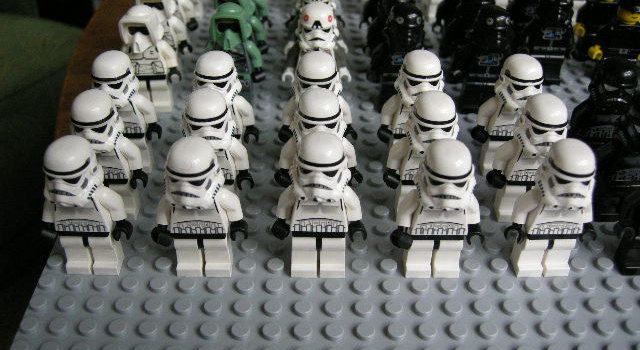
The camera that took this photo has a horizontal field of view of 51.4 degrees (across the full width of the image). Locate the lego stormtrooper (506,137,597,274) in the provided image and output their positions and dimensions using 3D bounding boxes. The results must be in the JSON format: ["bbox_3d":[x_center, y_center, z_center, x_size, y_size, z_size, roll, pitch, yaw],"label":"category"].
[{"bbox_3d":[0.063,0.010,0.179,0.025,0.043,0.015,0,36,-1],"label":"lego stormtrooper"}]

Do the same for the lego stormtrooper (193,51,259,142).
[{"bbox_3d":[-0.033,-0.020,0.217,0.025,0.043,0.014,0,36,-1],"label":"lego stormtrooper"}]

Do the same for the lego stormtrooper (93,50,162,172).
[{"bbox_3d":[-0.063,-0.019,0.213,0.025,0.043,0.015,0,36,-1],"label":"lego stormtrooper"}]

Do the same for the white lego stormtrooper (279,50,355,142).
[{"bbox_3d":[-0.001,-0.020,0.217,0.025,0.043,0.014,0,36,-1],"label":"white lego stormtrooper"}]

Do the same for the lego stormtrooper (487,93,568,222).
[{"bbox_3d":[0.063,-0.005,0.199,0.025,0.043,0.014,0,36,-1],"label":"lego stormtrooper"}]

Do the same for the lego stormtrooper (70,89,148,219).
[{"bbox_3d":[-0.064,-0.005,0.196,0.025,0.043,0.015,0,36,-1],"label":"lego stormtrooper"}]

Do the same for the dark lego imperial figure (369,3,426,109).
[{"bbox_3d":[0.031,-0.042,0.247,0.025,0.043,0.015,0,36,-1],"label":"dark lego imperial figure"}]

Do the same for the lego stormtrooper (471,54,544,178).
[{"bbox_3d":[0.063,-0.018,0.215,0.025,0.043,0.015,0,36,-1],"label":"lego stormtrooper"}]

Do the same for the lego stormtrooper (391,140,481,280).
[{"bbox_3d":[0.032,0.009,0.179,0.025,0.043,0.014,0,36,-1],"label":"lego stormtrooper"}]

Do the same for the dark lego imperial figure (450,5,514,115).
[{"bbox_3d":[0.062,-0.042,0.247,0.025,0.043,0.015,0,36,-1],"label":"dark lego imperial figure"}]

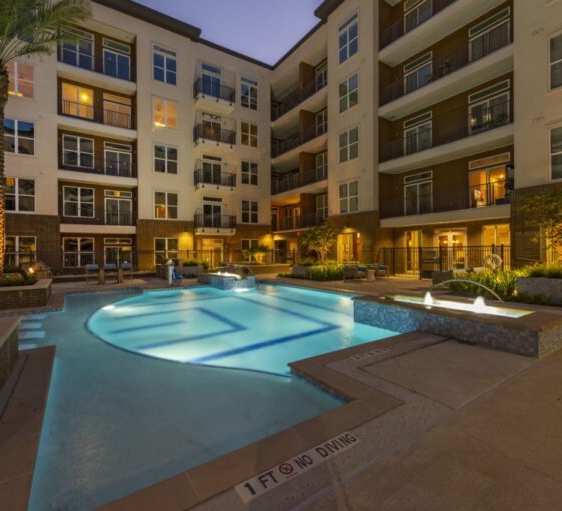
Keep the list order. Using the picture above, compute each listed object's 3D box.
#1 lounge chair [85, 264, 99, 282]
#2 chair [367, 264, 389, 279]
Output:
[{"bbox_3d":[-10.000,0.970,15.900,0.700,0.960,1.000,-1,1,-34],"label":"lounge chair"},{"bbox_3d":[5.560,0.890,17.150,0.820,0.800,0.800,-1,1,-34],"label":"chair"}]

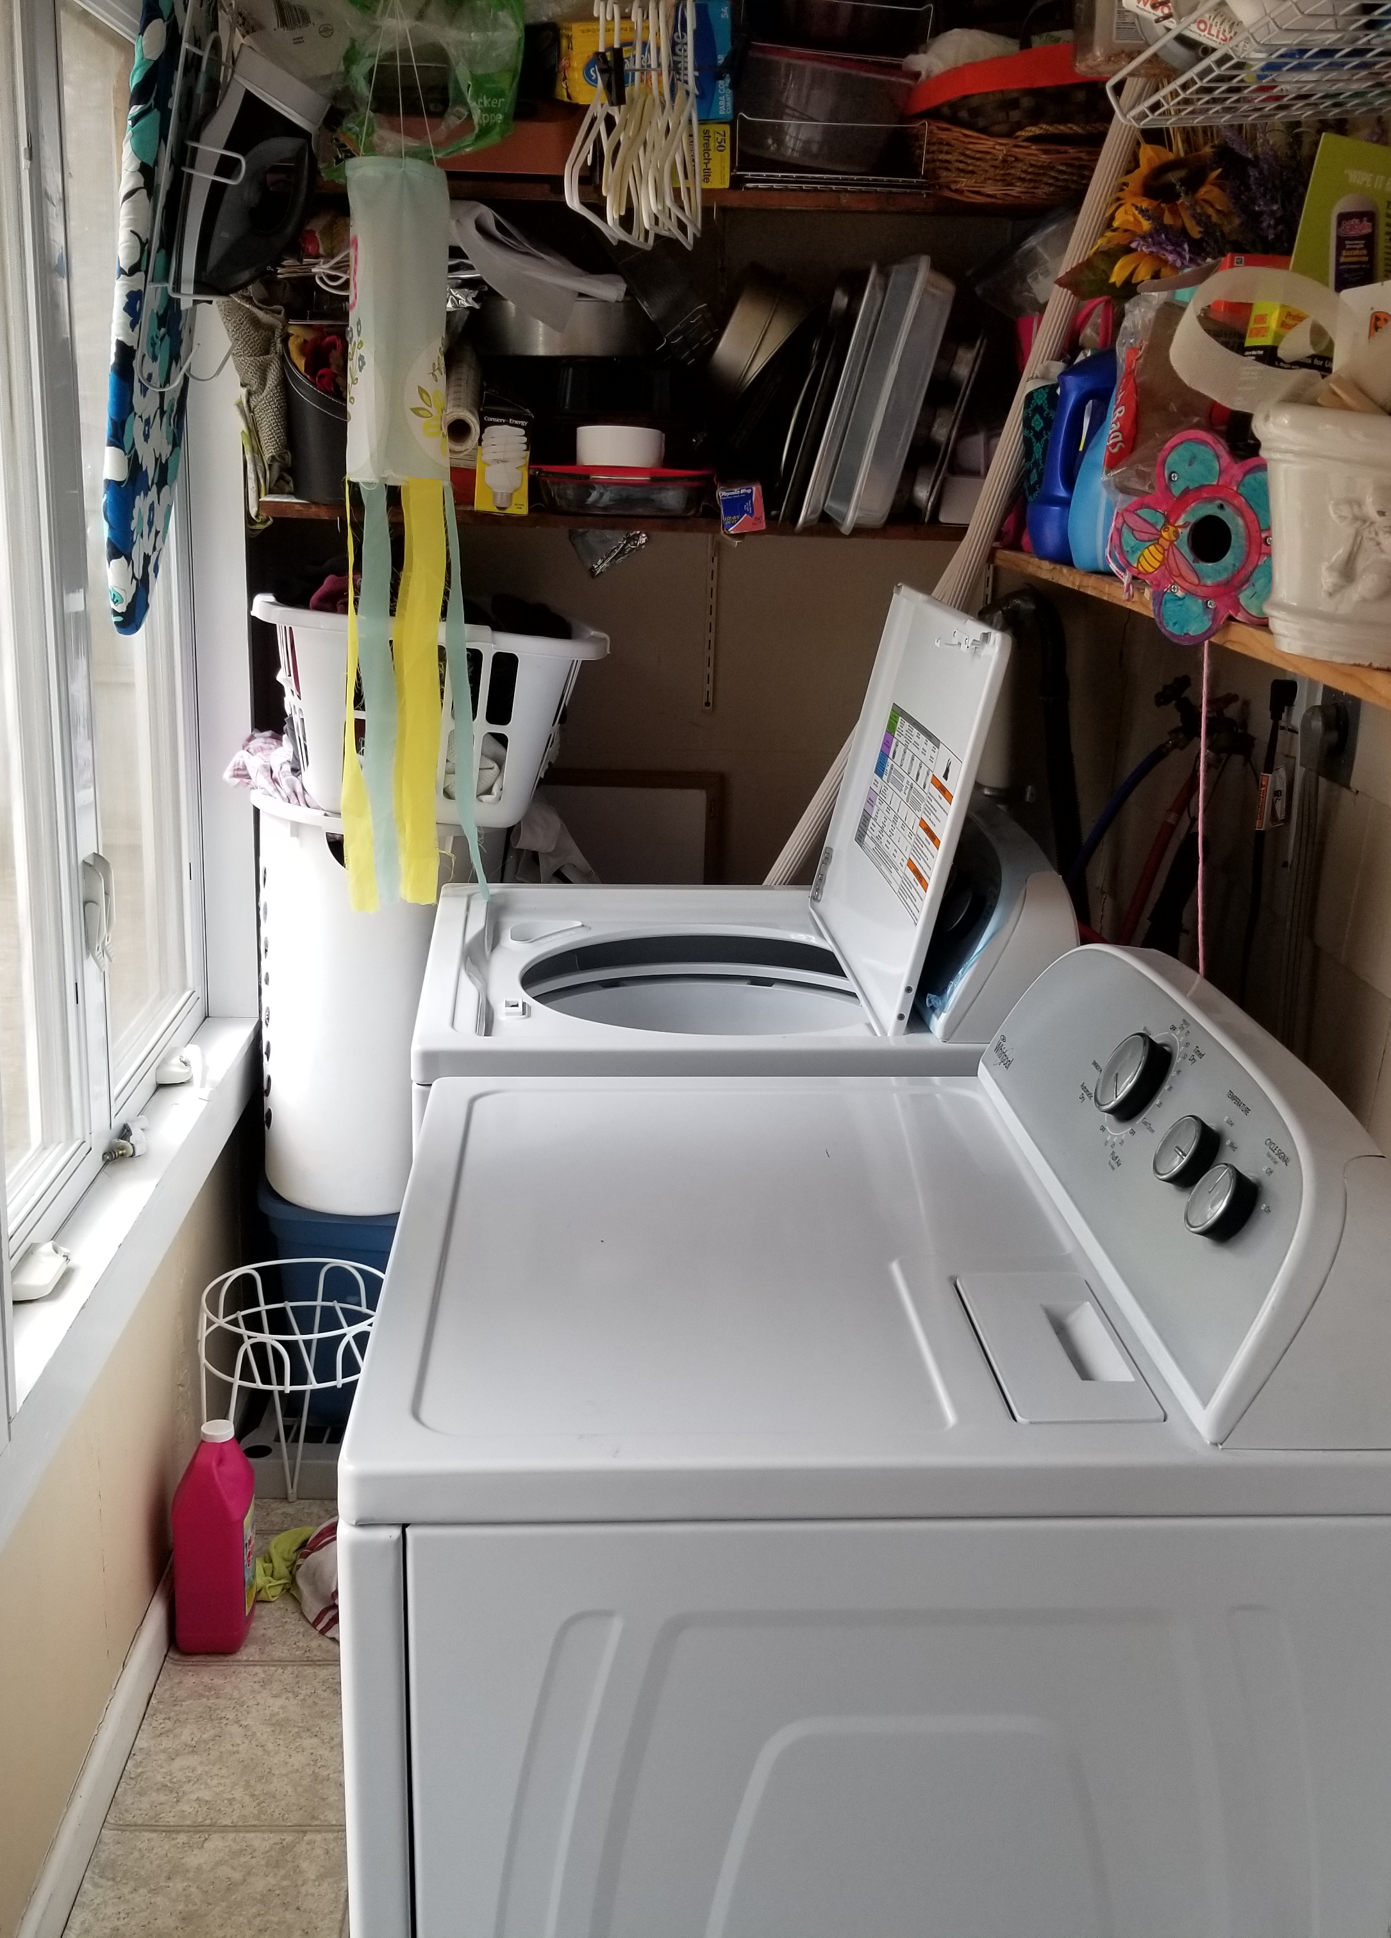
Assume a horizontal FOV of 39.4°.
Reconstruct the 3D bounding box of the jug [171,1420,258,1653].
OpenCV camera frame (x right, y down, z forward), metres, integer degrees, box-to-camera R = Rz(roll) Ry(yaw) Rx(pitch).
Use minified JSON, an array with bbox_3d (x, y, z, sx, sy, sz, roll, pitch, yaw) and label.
[{"bbox_3d":[-0.618,0.713,2.495,0.095,0.295,0.125,1,15,-3],"label":"jug"}]

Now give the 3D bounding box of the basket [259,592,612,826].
[{"bbox_3d":[-0.362,-0.384,2.876,0.475,0.270,0.560,5,15,-4],"label":"basket"}]

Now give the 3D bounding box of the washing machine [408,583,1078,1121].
[{"bbox_3d":[0.030,0.232,2.347,0.690,1.335,0.700,0,15,-6],"label":"washing machine"}]

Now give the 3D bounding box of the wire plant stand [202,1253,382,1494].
[{"bbox_3d":[-0.541,0.626,2.664,0.260,0.380,0.260,1,15,-3],"label":"wire plant stand"}]

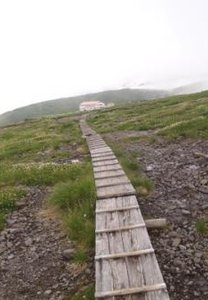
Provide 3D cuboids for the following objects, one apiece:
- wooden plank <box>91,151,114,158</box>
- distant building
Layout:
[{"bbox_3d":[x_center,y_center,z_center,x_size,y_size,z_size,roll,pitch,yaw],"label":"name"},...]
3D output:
[{"bbox_3d":[-0.033,0.110,7.500,0.540,0.060,0.400,-6,9,0],"label":"wooden plank"},{"bbox_3d":[-7.600,-29.900,219.000,17.000,6.200,9.000,-1,6,3],"label":"distant building"}]

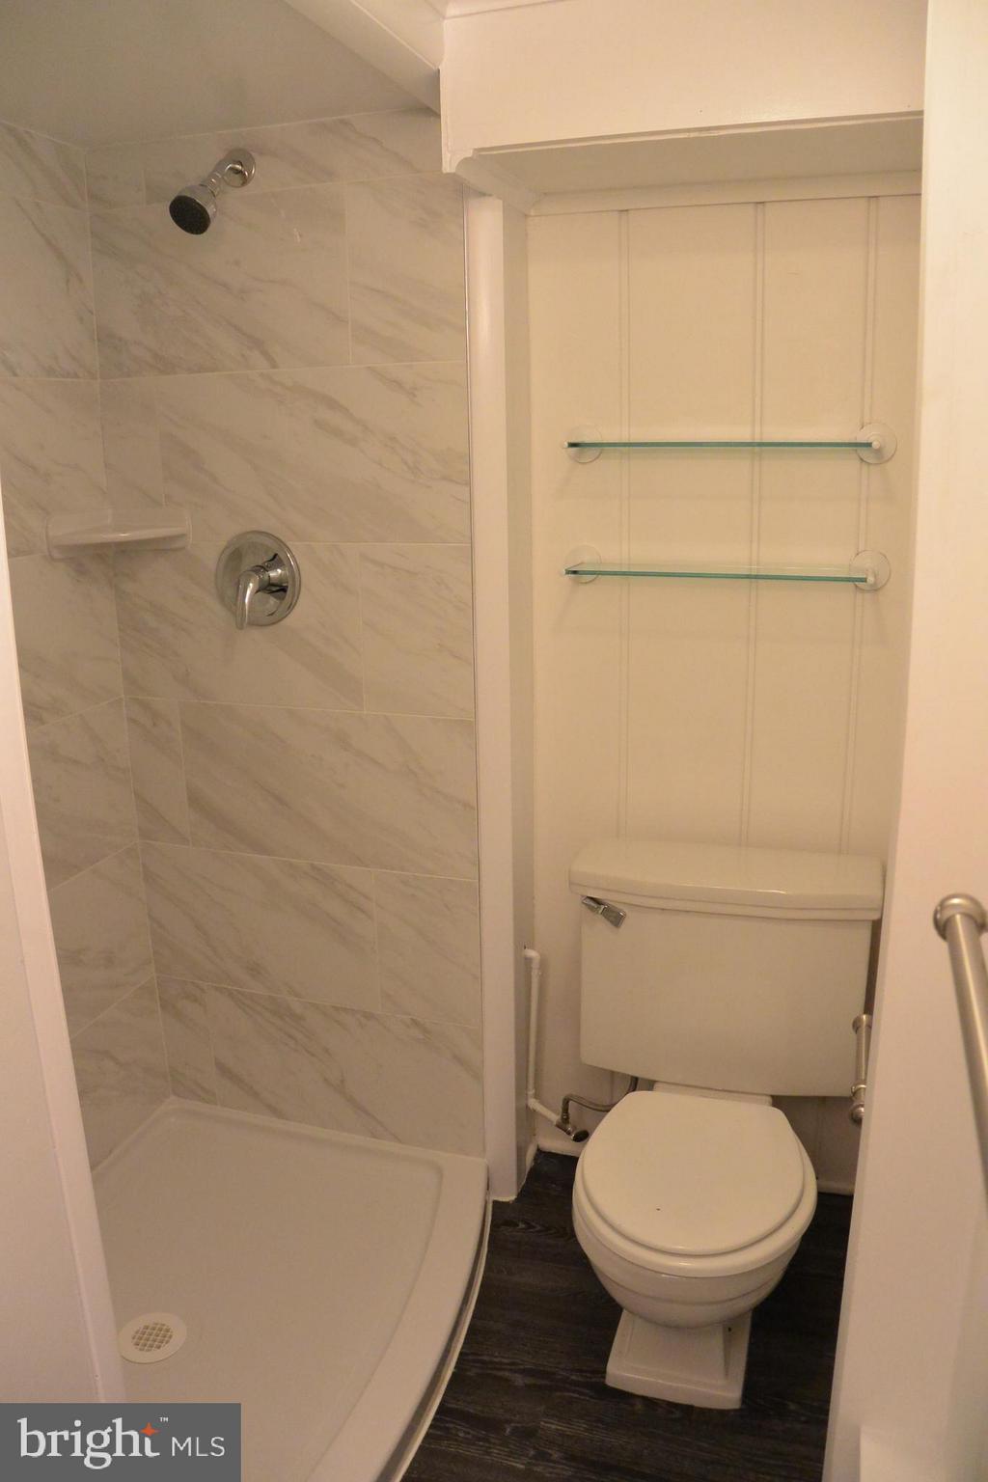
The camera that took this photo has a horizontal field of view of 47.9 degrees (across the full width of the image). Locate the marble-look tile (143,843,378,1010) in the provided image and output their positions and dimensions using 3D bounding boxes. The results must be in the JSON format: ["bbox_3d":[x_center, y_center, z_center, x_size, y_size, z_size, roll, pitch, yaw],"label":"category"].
[{"bbox_3d":[-0.480,0.374,2.270,0.530,0.305,0.012,4,15,18],"label":"marble-look tile"}]

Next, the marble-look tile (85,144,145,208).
[{"bbox_3d":[-0.672,-0.998,1.968,0.127,0.104,0.010,4,15,18],"label":"marble-look tile"}]

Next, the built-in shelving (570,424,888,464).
[{"bbox_3d":[0.391,-0.500,1.873,0.550,0.070,0.125,4,15,18],"label":"built-in shelving"}]

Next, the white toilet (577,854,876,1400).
[{"bbox_3d":[0.340,0.635,1.824,0.530,0.745,0.720,4,15,18],"label":"white toilet"}]

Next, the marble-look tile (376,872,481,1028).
[{"bbox_3d":[-0.126,0.400,2.132,0.213,0.303,0.010,4,15,18],"label":"marble-look tile"}]

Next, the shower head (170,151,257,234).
[{"bbox_3d":[-0.465,-0.883,1.819,0.082,0.170,0.186,4,15,18],"label":"shower head"}]

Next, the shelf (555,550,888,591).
[{"bbox_3d":[0.382,-0.290,1.898,0.560,0.065,0.140,4,15,18],"label":"shelf"}]

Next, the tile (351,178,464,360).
[{"bbox_3d":[-0.145,-0.774,1.838,0.213,0.303,0.010,4,15,18],"label":"tile"}]

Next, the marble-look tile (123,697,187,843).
[{"bbox_3d":[-0.677,0.059,2.239,0.127,0.303,0.010,4,15,18],"label":"marble-look tile"}]

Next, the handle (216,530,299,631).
[{"bbox_3d":[-0.452,-0.292,2.044,0.178,0.182,0.080,4,15,18],"label":"handle"}]

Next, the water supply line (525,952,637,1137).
[{"bbox_3d":[0.161,0.594,2.148,0.235,0.385,0.110,4,15,18],"label":"water supply line"}]

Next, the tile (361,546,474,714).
[{"bbox_3d":[-0.137,-0.196,1.985,0.213,0.303,0.010,4,15,18],"label":"tile"}]

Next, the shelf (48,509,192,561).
[{"bbox_3d":[-0.705,-0.388,2.066,0.255,0.080,0.165,-8,15,-25],"label":"shelf"}]

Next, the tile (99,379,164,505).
[{"bbox_3d":[-0.681,-0.530,2.111,0.130,0.305,0.012,4,15,18],"label":"tile"}]

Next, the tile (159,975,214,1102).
[{"bbox_3d":[-0.659,0.648,2.406,0.126,0.300,0.012,4,15,18],"label":"tile"}]

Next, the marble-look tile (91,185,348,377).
[{"bbox_3d":[-0.494,-0.809,1.976,0.530,0.305,0.012,4,15,18],"label":"marble-look tile"}]

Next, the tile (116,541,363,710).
[{"bbox_3d":[-0.492,-0.224,2.120,0.530,0.305,0.012,4,15,18],"label":"tile"}]

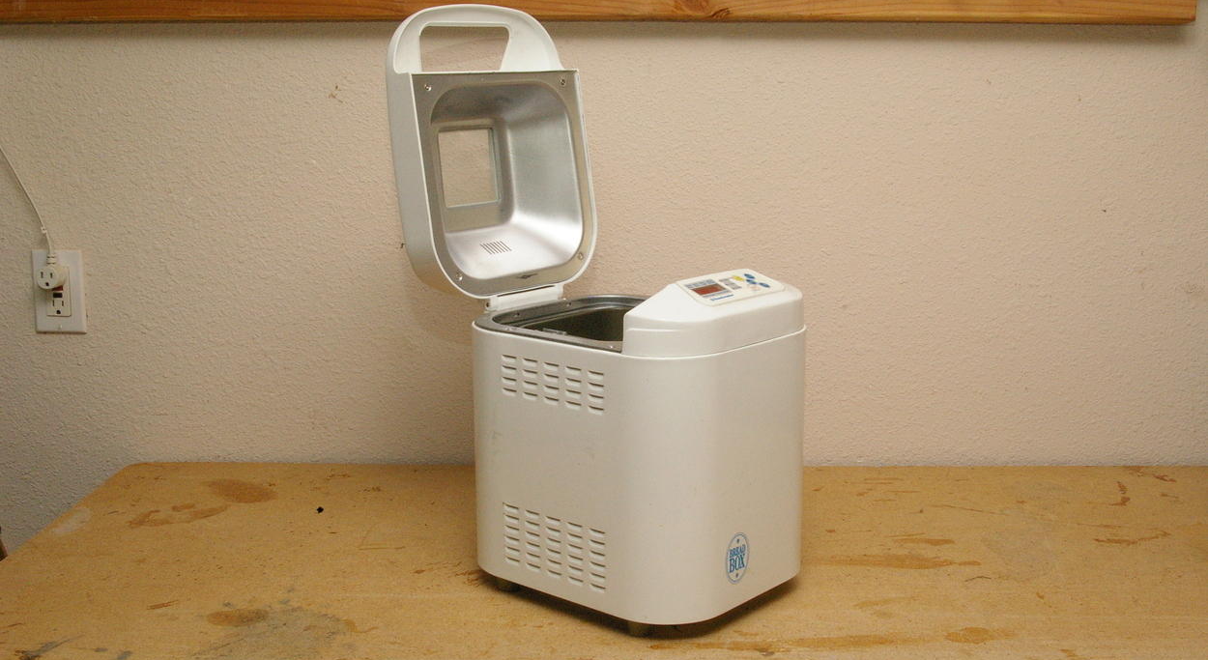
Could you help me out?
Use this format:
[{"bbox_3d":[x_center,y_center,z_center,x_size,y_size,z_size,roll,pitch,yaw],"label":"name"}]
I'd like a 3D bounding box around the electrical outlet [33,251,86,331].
[{"bbox_3d":[-0.750,-0.052,1.803,0.070,0.114,0.008,0,10,1],"label":"electrical outlet"}]

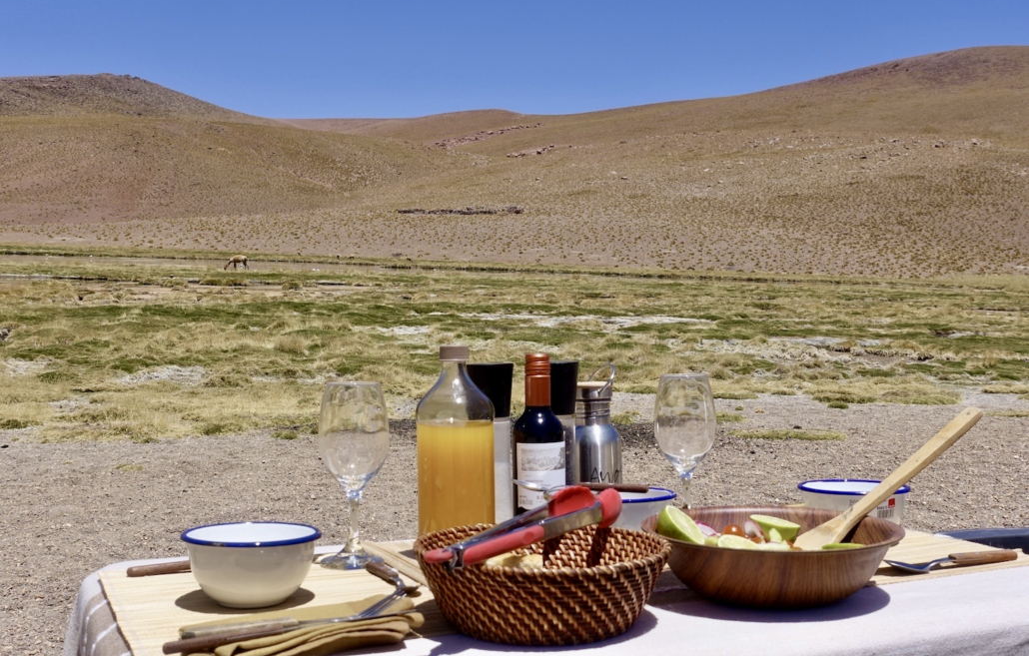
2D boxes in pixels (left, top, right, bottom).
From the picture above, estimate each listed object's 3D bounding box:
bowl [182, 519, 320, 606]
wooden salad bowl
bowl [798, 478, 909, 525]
[{"bbox_3d":[-0.261,0.238,1.190,0.136,0.067,0.136,0,0,-12],"label":"bowl"},{"bbox_3d":[0.256,0.233,1.200,0.257,0.070,0.257,0,0,12],"label":"wooden salad bowl"},{"bbox_3d":[0.421,0.233,1.490,0.137,0.067,0.137,0,0,16],"label":"bowl"}]

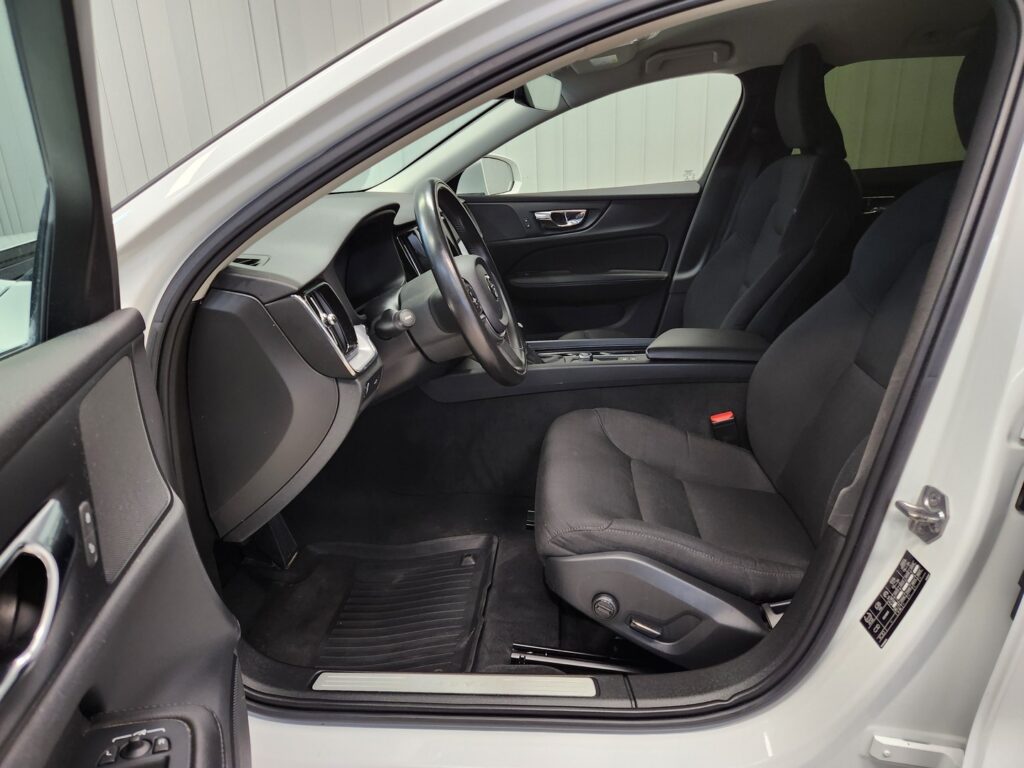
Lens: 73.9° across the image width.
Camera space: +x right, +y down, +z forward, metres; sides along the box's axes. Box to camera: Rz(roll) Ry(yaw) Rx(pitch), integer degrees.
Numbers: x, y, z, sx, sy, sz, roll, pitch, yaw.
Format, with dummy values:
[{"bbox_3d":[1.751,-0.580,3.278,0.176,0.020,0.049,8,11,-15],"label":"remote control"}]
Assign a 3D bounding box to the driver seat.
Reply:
[{"bbox_3d":[0.462,-0.086,1.140,0.870,0.980,0.540,-1,19,4],"label":"driver seat"}]

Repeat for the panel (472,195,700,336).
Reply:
[{"bbox_3d":[0.124,-0.327,2.217,0.950,0.570,0.120,-1,19,4],"label":"panel"}]

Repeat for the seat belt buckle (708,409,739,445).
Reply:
[{"bbox_3d":[0.465,0.101,1.471,0.054,0.095,0.030,-13,18,8],"label":"seat belt buckle"}]

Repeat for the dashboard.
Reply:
[{"bbox_3d":[-0.430,-0.190,1.551,0.560,0.450,1.420,-1,19,4],"label":"dashboard"}]

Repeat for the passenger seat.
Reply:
[{"bbox_3d":[0.479,-0.334,1.838,0.800,1.000,0.540,-1,19,4],"label":"passenger seat"}]

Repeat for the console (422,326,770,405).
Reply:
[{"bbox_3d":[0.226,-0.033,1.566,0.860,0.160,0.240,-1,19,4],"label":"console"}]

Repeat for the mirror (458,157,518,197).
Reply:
[{"bbox_3d":[-0.082,-0.694,2.309,0.230,0.155,0.120,-6,19,-10],"label":"mirror"}]

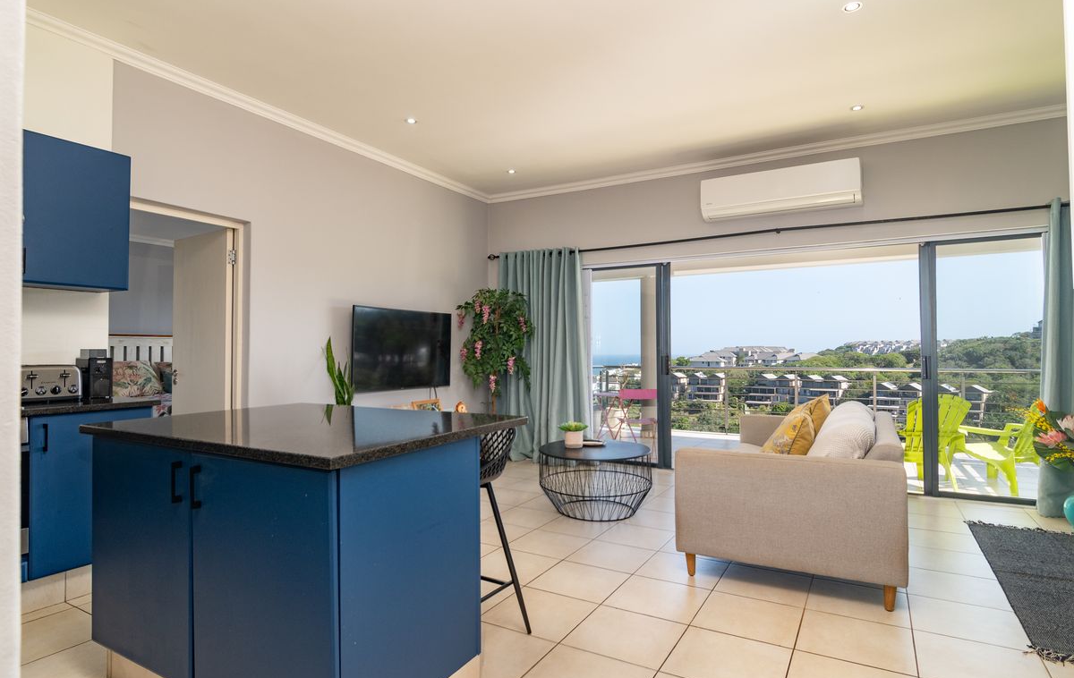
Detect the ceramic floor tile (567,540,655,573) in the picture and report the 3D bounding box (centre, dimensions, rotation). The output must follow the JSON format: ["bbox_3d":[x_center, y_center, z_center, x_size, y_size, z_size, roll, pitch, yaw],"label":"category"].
[{"bbox_3d":[0.421,1.223,3.190,0.400,0.010,0.400,-1,-2,30],"label":"ceramic floor tile"}]

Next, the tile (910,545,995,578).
[{"bbox_3d":[2.209,1.208,3.069,0.396,0.010,0.396,-1,-2,30],"label":"tile"}]

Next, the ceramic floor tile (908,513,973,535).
[{"bbox_3d":[2.614,1.221,3.767,0.395,0.010,0.395,-1,-2,30],"label":"ceramic floor tile"}]

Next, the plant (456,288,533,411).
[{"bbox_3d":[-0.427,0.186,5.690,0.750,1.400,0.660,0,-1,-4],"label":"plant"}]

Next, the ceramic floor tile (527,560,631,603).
[{"bbox_3d":[0.219,1.216,2.845,0.400,0.010,0.400,-1,-2,30],"label":"ceramic floor tile"}]

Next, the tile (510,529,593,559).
[{"bbox_3d":[0.079,1.234,3.393,0.396,0.010,0.396,-1,-2,30],"label":"tile"}]

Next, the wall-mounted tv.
[{"bbox_3d":[-1.192,0.099,5.083,0.070,0.710,1.235,-1,-2,30],"label":"wall-mounted tv"}]

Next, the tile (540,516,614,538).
[{"bbox_3d":[0.282,1.238,3.739,0.395,0.010,0.395,-1,-2,30],"label":"tile"}]

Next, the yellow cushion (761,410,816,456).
[{"bbox_3d":[1.328,0.586,3.047,0.160,0.400,0.420,22,5,15],"label":"yellow cushion"}]

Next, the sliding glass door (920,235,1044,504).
[{"bbox_3d":[3.373,0.218,4.303,0.760,2.020,0.100,-1,-2,30],"label":"sliding glass door"}]

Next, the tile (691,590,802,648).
[{"bbox_3d":[0.914,1.202,2.443,0.395,0.010,0.395,-1,-2,30],"label":"tile"}]

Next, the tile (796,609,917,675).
[{"bbox_3d":[1.256,1.192,2.238,0.396,0.010,0.396,-1,-2,30],"label":"tile"}]

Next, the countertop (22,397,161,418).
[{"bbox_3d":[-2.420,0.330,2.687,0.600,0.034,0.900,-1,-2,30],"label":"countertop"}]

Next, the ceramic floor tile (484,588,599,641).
[{"bbox_3d":[0.018,1.210,2.499,0.400,0.010,0.400,-1,-2,30],"label":"ceramic floor tile"}]

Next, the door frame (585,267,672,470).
[{"bbox_3d":[0.887,0.264,5.777,0.980,2.020,0.080,-1,-2,30],"label":"door frame"}]

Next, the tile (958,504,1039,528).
[{"bbox_3d":[3.162,1.223,3.901,0.396,0.010,0.396,-1,-2,30],"label":"tile"}]

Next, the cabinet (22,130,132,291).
[{"bbox_3d":[-2.508,-0.632,2.980,0.360,0.730,0.500,-1,-2,30],"label":"cabinet"}]

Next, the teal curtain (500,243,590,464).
[{"bbox_3d":[0.035,0.175,5.929,1.030,2.220,0.180,-1,-2,30],"label":"teal curtain"}]

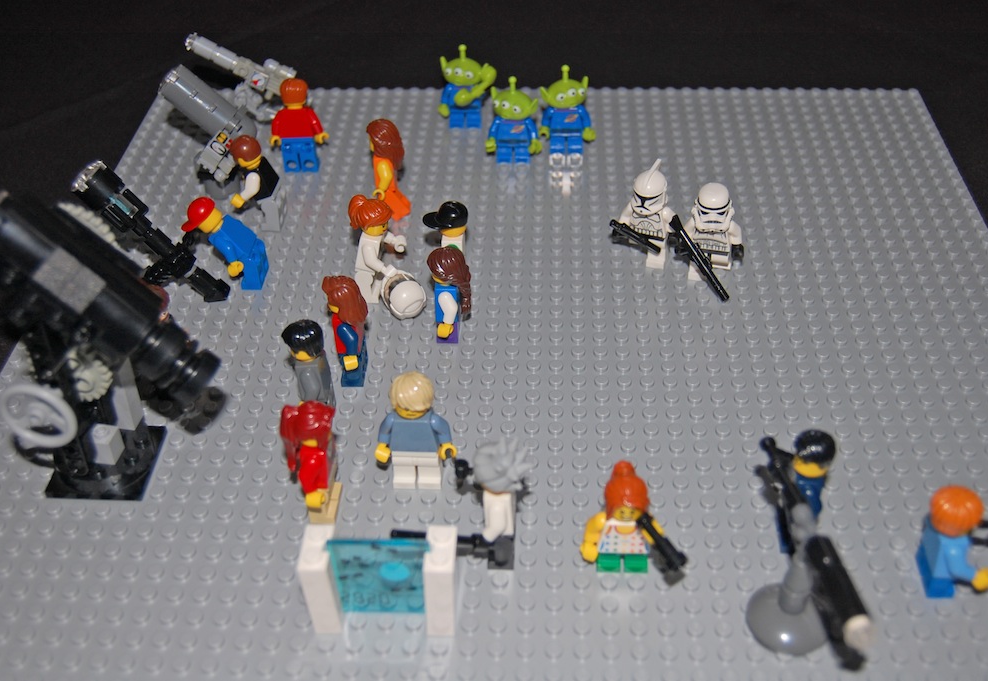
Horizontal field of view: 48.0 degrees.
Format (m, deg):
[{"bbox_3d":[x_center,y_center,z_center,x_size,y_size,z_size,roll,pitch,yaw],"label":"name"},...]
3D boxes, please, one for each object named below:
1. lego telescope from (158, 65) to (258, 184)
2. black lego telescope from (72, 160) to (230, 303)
[{"bbox_3d":[-0.126,-0.093,0.486,0.040,0.055,0.028,1,42,3],"label":"lego telescope"},{"bbox_3d":[-0.135,-0.042,0.437,0.075,0.021,0.026,40,50,3],"label":"black lego telescope"}]

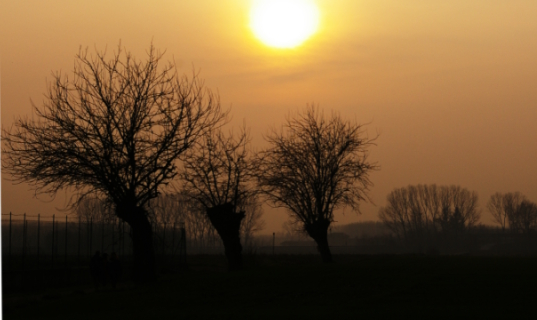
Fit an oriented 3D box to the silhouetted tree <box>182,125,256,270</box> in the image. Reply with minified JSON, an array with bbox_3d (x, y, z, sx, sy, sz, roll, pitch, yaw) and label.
[{"bbox_3d":[-3.550,2.717,121.000,5.500,10.600,5.500,0,-3,0],"label":"silhouetted tree"}]

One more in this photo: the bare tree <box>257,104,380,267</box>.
[{"bbox_3d":[4.700,2.350,167.000,12.200,15.800,12.200,0,-3,0],"label":"bare tree"}]

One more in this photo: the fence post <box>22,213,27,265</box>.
[{"bbox_3d":[-10.360,3.401,71.000,0.090,2.300,0.090,0,-3,0],"label":"fence post"}]

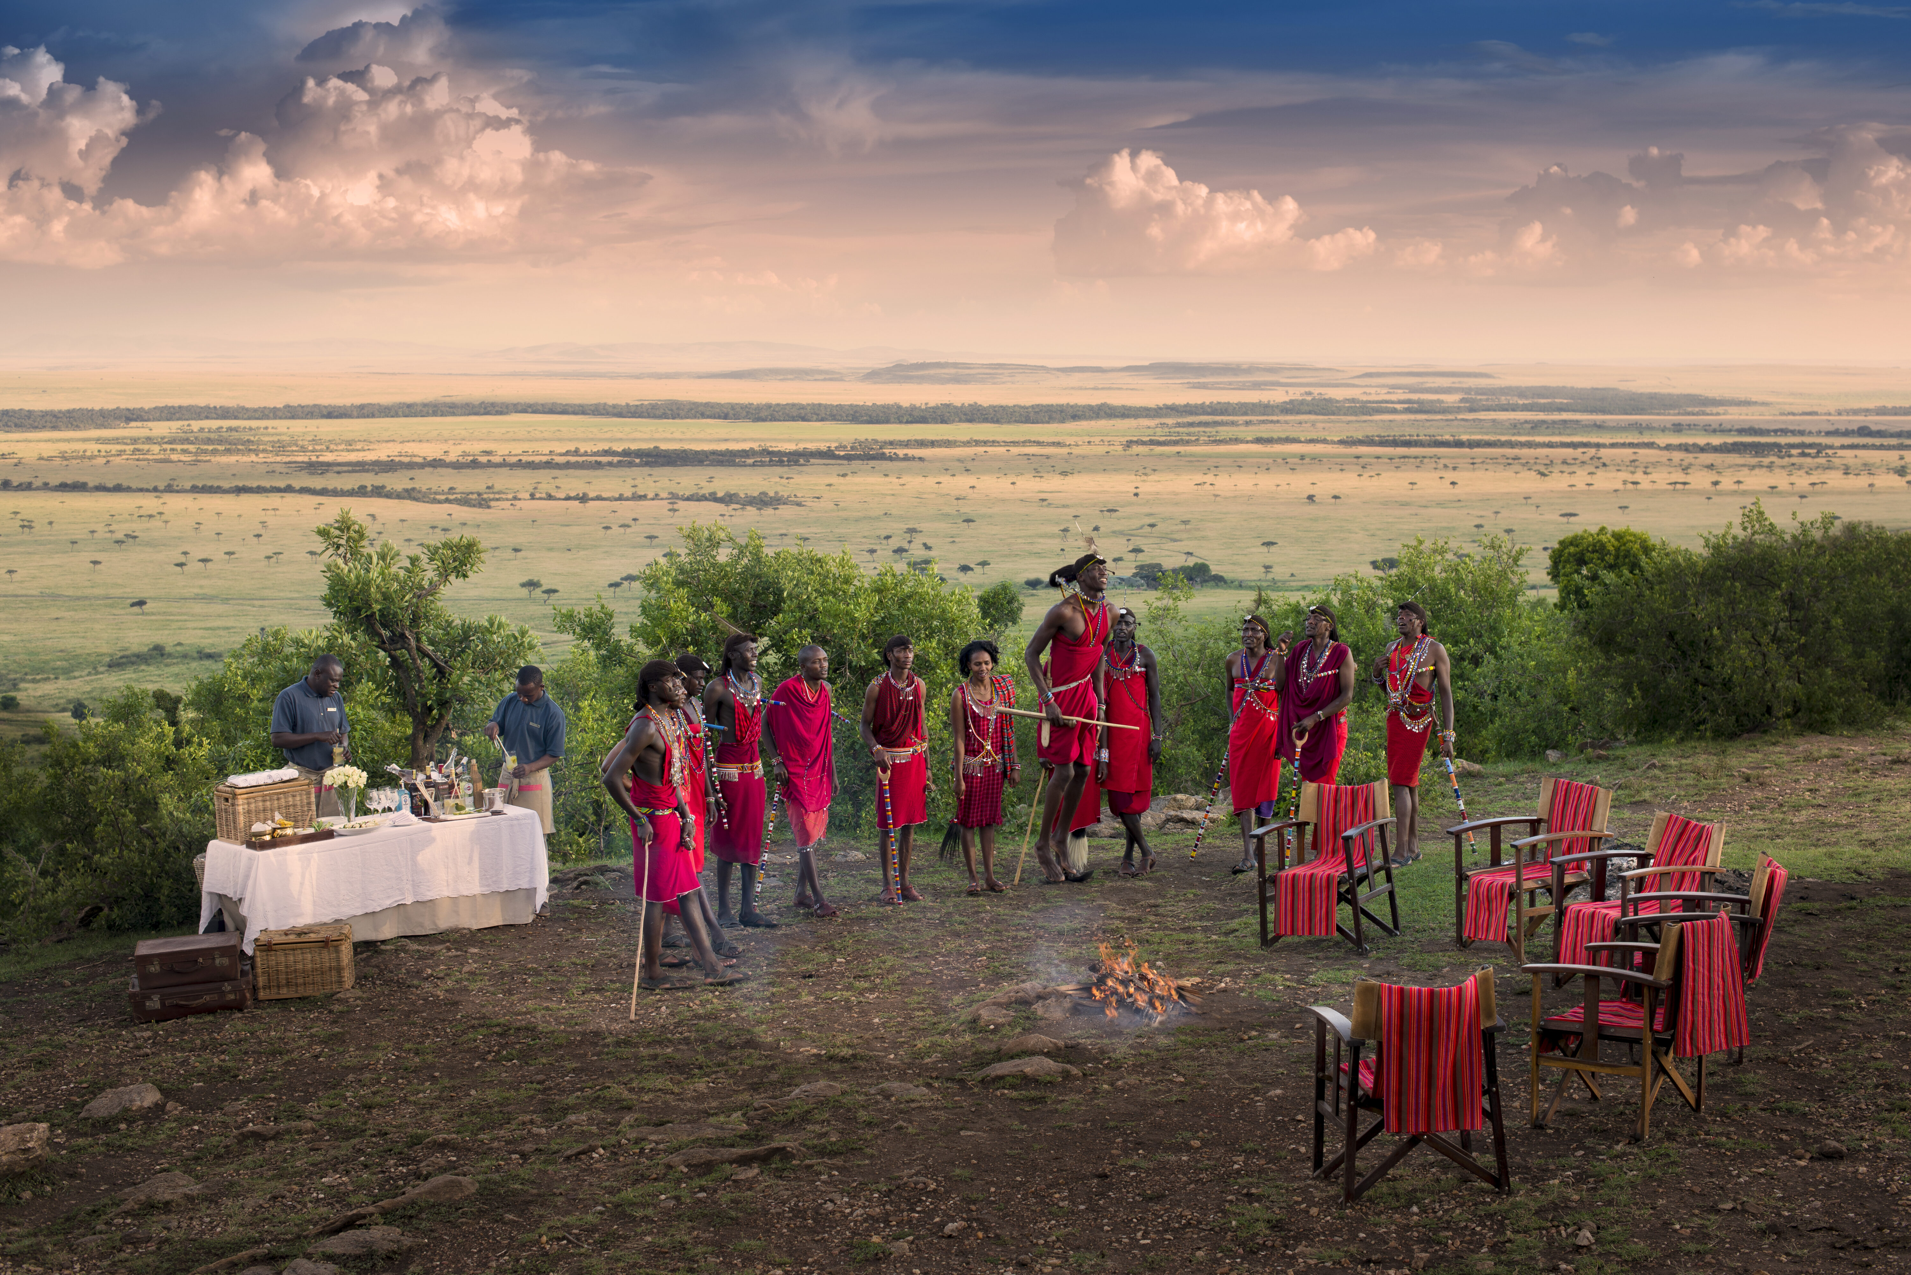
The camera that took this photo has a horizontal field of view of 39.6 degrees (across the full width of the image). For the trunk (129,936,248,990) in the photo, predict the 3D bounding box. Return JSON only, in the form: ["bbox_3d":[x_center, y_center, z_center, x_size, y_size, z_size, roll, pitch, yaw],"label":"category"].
[{"bbox_3d":[-4.439,1.875,15.342,0.590,0.200,0.410,-4,5,-20],"label":"trunk"}]

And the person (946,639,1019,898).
[{"bbox_3d":[0.174,0.801,16.665,0.440,1.583,0.320,-2,6,-15],"label":"person"}]

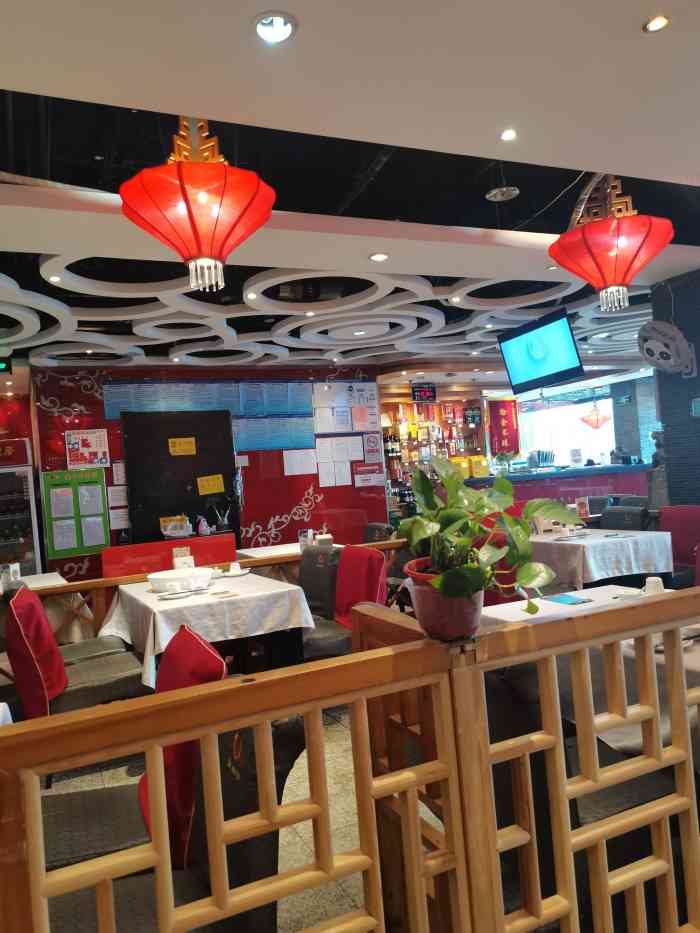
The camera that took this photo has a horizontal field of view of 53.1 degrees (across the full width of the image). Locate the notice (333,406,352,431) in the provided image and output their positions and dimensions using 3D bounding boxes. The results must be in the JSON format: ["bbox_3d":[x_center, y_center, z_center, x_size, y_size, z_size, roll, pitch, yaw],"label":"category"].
[{"bbox_3d":[-0.068,-0.591,8.729,0.220,0.300,0.010,-4,-1,-27],"label":"notice"}]

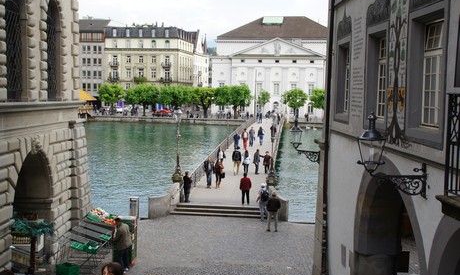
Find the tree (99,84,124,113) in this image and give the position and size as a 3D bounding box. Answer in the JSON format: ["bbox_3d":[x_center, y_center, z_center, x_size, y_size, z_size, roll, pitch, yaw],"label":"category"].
[{"bbox_3d":[-25.290,-8.216,122.500,5.550,6.620,5.500,1,5,6],"label":"tree"}]

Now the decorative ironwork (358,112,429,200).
[{"bbox_3d":[3.035,0.336,10.765,1.280,1.600,0.500,1,5,-2],"label":"decorative ironwork"}]

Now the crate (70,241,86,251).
[{"bbox_3d":[-5.286,3.798,20.000,0.480,0.220,0.360,4,21,37],"label":"crate"}]

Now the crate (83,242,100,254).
[{"bbox_3d":[-4.771,3.805,19.800,0.450,0.260,0.360,4,21,37],"label":"crate"}]

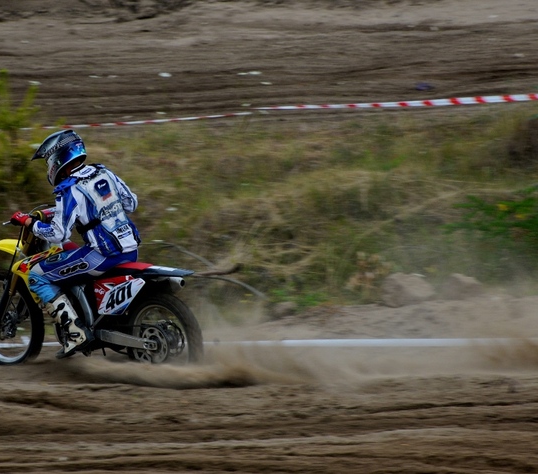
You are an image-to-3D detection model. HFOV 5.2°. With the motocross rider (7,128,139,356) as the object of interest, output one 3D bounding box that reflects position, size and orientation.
[{"bbox_3d":[-1.185,0.043,38.883,0.850,1.540,0.810,7,14,43],"label":"motocross rider"}]

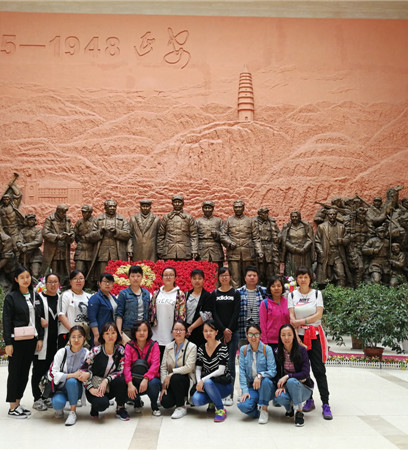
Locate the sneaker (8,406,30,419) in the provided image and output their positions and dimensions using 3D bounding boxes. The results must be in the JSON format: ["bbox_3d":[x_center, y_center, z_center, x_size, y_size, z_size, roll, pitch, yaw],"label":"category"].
[{"bbox_3d":[-2.062,2.071,5.196,0.255,0.100,0.098,-5,-8,38],"label":"sneaker"}]

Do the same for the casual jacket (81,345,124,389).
[{"bbox_3d":[-1.132,1.605,5.273,0.460,0.500,0.420,2,-7,-17],"label":"casual jacket"}]

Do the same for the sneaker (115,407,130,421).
[{"bbox_3d":[-0.891,2.044,5.107,0.095,0.120,0.250,6,-9,-42],"label":"sneaker"}]

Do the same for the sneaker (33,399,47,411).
[{"bbox_3d":[-1.929,2.101,5.517,0.100,0.110,0.260,5,-8,-38],"label":"sneaker"}]

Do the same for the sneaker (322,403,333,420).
[{"bbox_3d":[1.369,2.060,5.186,0.100,0.120,0.260,-1,-6,6],"label":"sneaker"}]

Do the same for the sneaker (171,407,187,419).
[{"bbox_3d":[-0.274,2.075,5.230,0.090,0.100,0.245,-3,-7,22],"label":"sneaker"}]

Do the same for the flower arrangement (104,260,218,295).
[{"bbox_3d":[-1.029,1.283,11.328,2.720,0.840,0.450,0,-6,0],"label":"flower arrangement"}]

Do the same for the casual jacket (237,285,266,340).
[{"bbox_3d":[0.612,1.115,5.964,0.450,0.680,0.280,-1,-6,5],"label":"casual jacket"}]

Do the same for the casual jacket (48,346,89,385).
[{"bbox_3d":[-1.499,1.555,5.178,0.450,0.430,0.400,3,-8,-20],"label":"casual jacket"}]

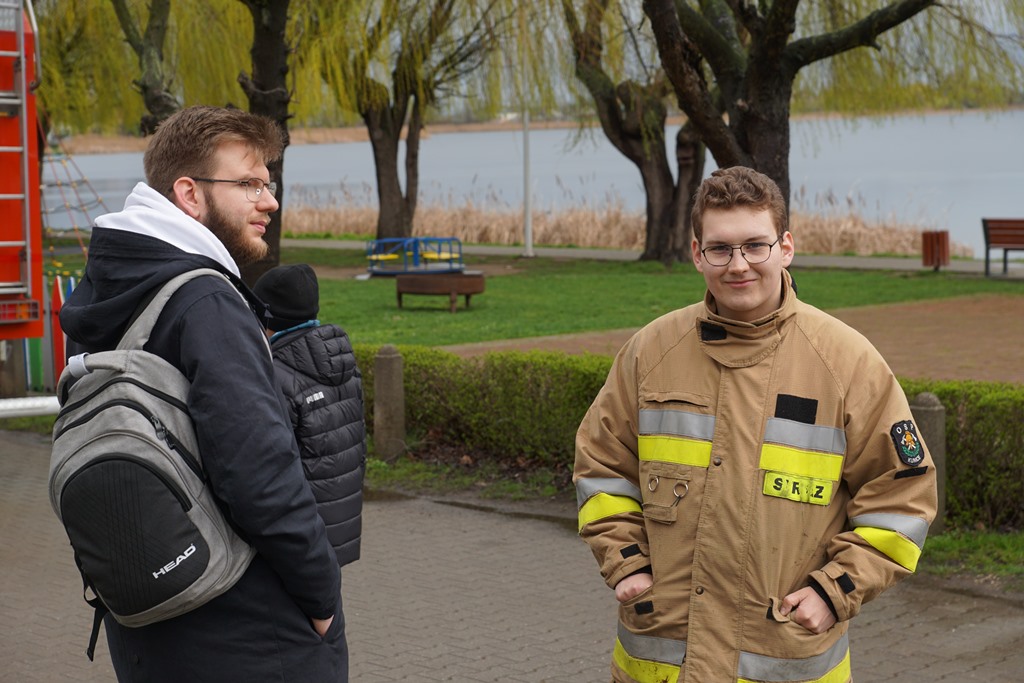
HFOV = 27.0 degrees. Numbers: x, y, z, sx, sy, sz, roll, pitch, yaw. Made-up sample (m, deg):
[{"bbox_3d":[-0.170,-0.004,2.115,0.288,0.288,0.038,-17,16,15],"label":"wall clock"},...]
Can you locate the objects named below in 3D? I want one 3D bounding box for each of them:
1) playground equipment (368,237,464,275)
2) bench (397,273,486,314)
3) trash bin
[{"bbox_3d":[-1.634,-1.440,36.500,1.650,0.600,1.650,-1,6,-3],"label":"playground equipment"},{"bbox_3d":[-0.851,-0.581,25.500,1.050,0.405,1.030,-1,6,-2],"label":"bench"},{"bbox_3d":[6.599,-1.401,33.200,0.410,0.620,0.410,0,6,11],"label":"trash bin"}]

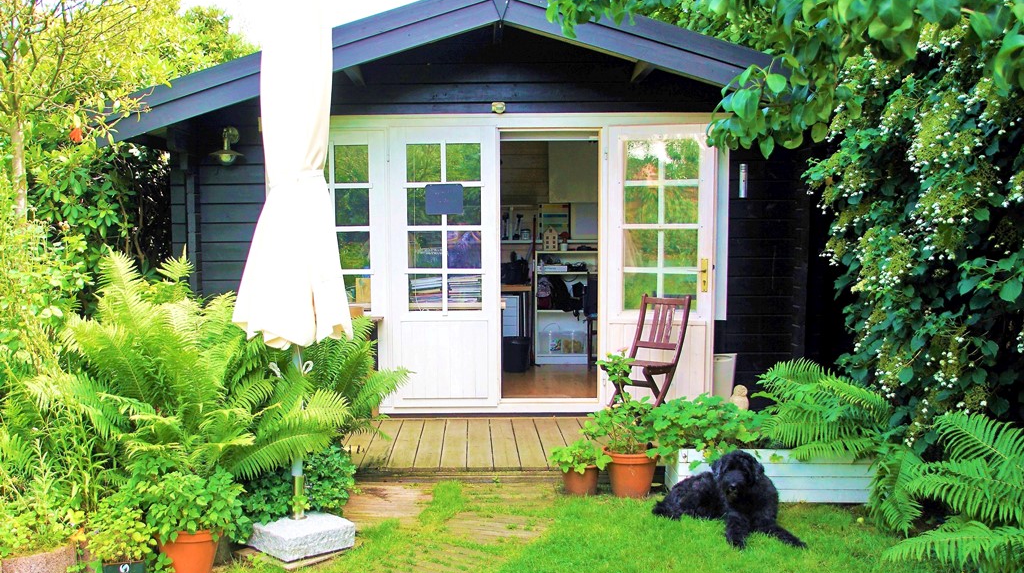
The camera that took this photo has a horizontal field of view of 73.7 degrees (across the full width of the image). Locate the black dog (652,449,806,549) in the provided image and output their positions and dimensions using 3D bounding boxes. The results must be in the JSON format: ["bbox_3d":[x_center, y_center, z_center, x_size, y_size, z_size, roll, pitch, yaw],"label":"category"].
[{"bbox_3d":[0.990,0.927,3.218,0.440,0.400,0.660,-3,5,-32],"label":"black dog"}]

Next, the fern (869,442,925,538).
[{"bbox_3d":[1.845,0.921,3.238,0.260,0.400,0.360,0,4,0],"label":"fern"}]

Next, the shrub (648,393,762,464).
[{"bbox_3d":[1.000,0.735,3.580,0.560,0.330,0.420,0,4,1],"label":"shrub"}]

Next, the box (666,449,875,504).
[{"bbox_3d":[1.365,0.952,3.600,1.030,0.273,0.285,0,4,1],"label":"box"}]

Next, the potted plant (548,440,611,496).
[{"bbox_3d":[0.365,0.960,3.632,0.310,0.280,0.300,0,4,0],"label":"potted plant"}]

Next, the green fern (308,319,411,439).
[{"bbox_3d":[-0.765,0.436,3.400,0.490,0.560,0.520,0,4,0],"label":"green fern"}]

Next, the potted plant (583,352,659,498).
[{"bbox_3d":[0.565,0.717,3.590,0.385,0.745,0.370,0,4,0],"label":"potted plant"}]

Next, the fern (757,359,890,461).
[{"bbox_3d":[1.635,0.640,3.600,0.620,0.480,0.550,0,4,1],"label":"fern"}]

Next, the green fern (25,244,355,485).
[{"bbox_3d":[-1.518,0.453,3.242,1.520,1.130,1.150,0,4,0],"label":"green fern"}]

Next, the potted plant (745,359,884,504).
[{"bbox_3d":[1.634,0.734,3.686,0.720,0.710,0.580,0,4,0],"label":"potted plant"}]

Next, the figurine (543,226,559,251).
[{"bbox_3d":[0.365,-0.452,6.400,0.134,0.236,0.100,0,4,0],"label":"figurine"}]

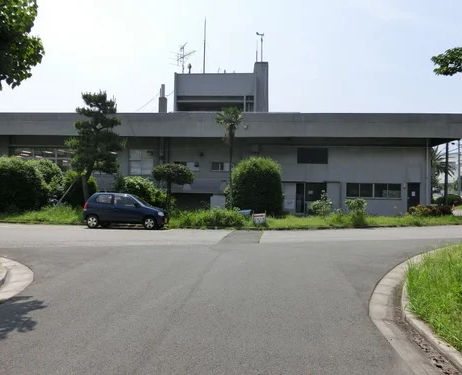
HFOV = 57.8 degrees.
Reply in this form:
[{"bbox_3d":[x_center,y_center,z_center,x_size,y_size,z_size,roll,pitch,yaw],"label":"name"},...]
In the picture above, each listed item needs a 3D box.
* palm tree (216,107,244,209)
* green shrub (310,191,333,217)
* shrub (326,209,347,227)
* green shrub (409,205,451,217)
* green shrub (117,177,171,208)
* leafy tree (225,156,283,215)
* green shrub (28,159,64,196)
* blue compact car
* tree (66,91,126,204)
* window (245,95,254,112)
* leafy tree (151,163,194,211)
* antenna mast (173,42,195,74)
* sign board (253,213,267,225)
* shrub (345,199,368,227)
[{"bbox_3d":[-0.050,-1.163,20.800,1.400,5.600,1.400,1,-1,3],"label":"palm tree"},{"bbox_3d":[4.738,0.964,21.993,1.200,1.561,1.100,1,0,6],"label":"green shrub"},{"bbox_3d":[4.634,1.309,18.400,0.950,0.850,0.900,1,-1,3],"label":"shrub"},{"bbox_3d":[11.335,1.426,23.800,2.500,0.820,1.300,1,-1,3],"label":"green shrub"},{"bbox_3d":[-4.550,0.476,21.191,2.700,2.167,2.100,1,0,6],"label":"green shrub"},{"bbox_3d":[1.220,0.054,22.286,2.900,3.250,2.700,1,0,6],"label":"leafy tree"},{"bbox_3d":[-10.413,-0.044,23.187,2.200,3.015,2.100,1,0,6],"label":"green shrub"},{"bbox_3d":[-4.130,0.935,17.250,3.395,1.450,1.475,1,0,7],"label":"blue compact car"},{"bbox_3d":[-6.656,-1.515,20.500,2.900,6.100,2.800,1,-1,3],"label":"tree"},{"bbox_3d":[1.429,-6.261,32.000,0.640,1.450,0.120,1,-1,3],"label":"window"},{"bbox_3d":[-2.758,0.221,19.889,2.050,2.724,1.900,1,0,6],"label":"leafy tree"},{"bbox_3d":[-3.552,-9.931,32.000,1.500,2.350,2.000,1,-1,-36],"label":"antenna mast"},{"bbox_3d":[1.218,1.323,17.300,0.560,0.560,0.080,1,-1,3],"label":"sign board"},{"bbox_3d":[5.860,1.167,19.595,1.000,1.258,0.950,1,0,6],"label":"shrub"}]

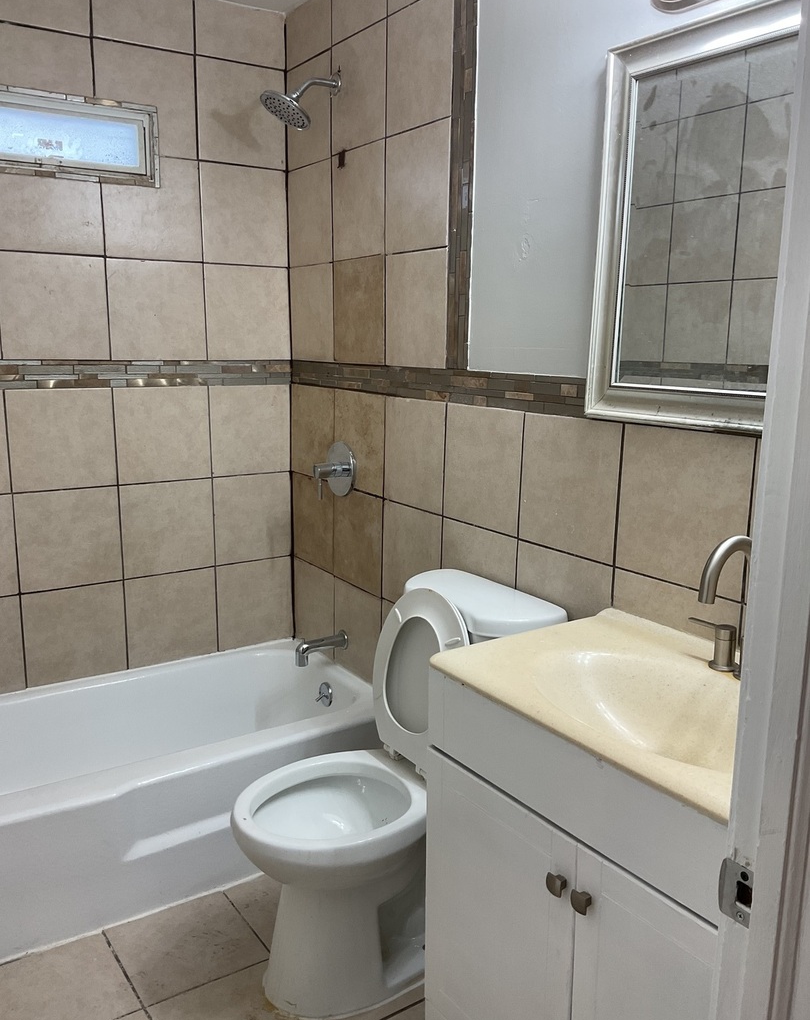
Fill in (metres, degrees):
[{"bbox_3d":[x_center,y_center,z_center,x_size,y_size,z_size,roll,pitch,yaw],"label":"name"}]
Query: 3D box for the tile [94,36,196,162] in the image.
[{"bbox_3d":[-0.763,-1.217,2.698,0.303,0.298,0.010,-7,13,-32],"label":"tile"}]

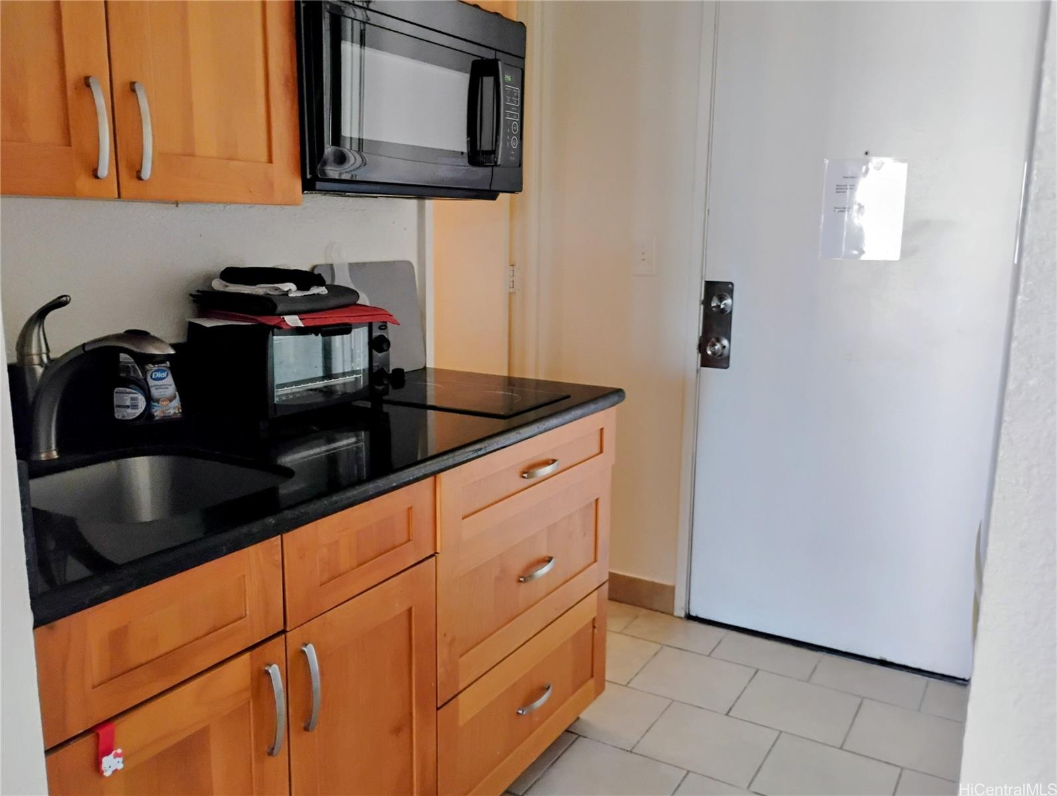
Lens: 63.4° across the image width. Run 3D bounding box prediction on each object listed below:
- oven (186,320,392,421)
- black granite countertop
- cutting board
[{"bbox_3d":[-0.528,-0.077,1.958,0.284,0.208,0.354,8,13,34],"label":"oven"},{"bbox_3d":[-0.434,0.085,1.757,0.684,0.033,1.560,7,13,30],"label":"black granite countertop"},{"bbox_3d":[-0.434,-0.215,2.388,0.010,0.321,0.404,1,10,31],"label":"cutting board"}]

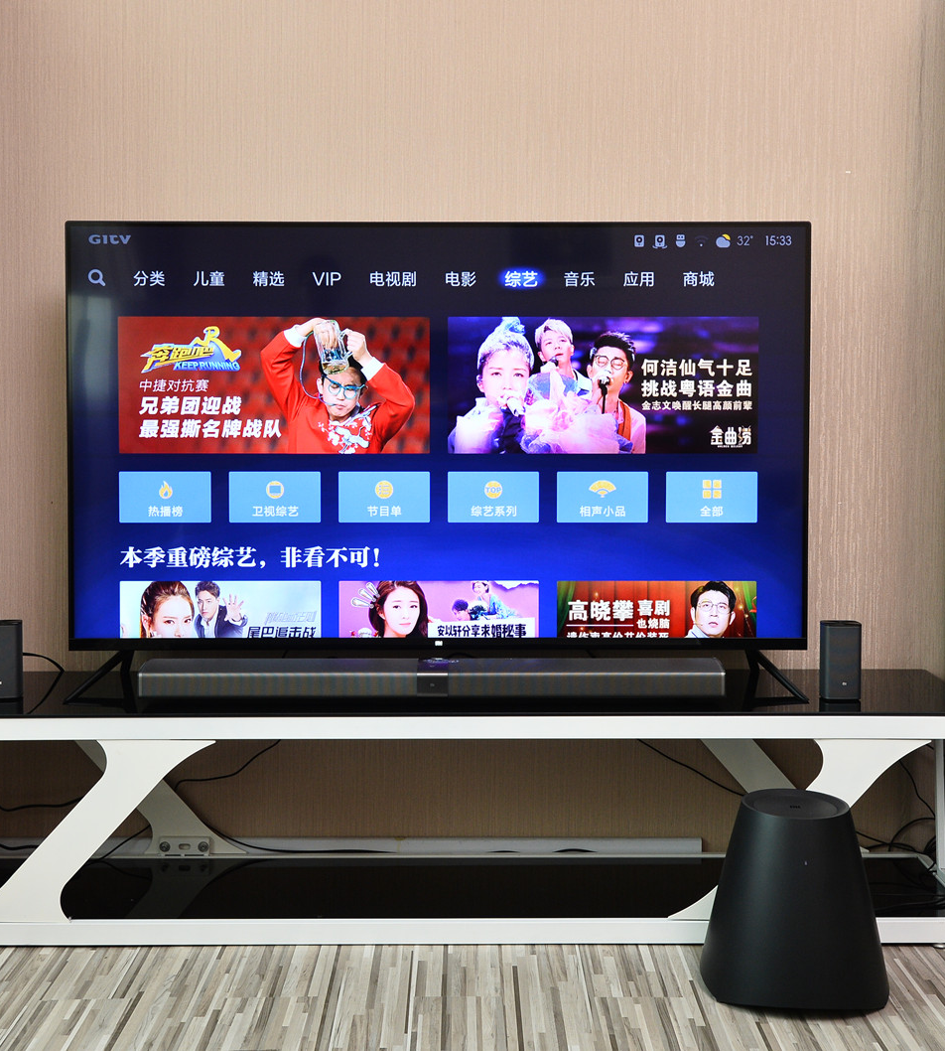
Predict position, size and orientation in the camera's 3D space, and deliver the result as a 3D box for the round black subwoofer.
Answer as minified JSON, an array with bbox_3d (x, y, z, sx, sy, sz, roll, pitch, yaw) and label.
[{"bbox_3d":[0.559,0.629,2.273,0.315,0.320,0.315,0,5,-1],"label":"round black subwoofer"}]

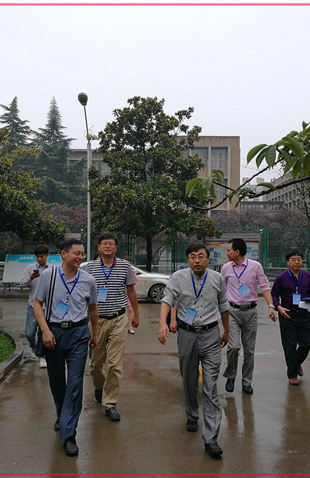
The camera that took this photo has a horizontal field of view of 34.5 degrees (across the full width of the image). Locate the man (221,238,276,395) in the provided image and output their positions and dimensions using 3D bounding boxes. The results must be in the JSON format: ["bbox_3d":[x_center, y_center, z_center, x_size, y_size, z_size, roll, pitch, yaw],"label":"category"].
[{"bbox_3d":[1.092,0.888,5.885,0.640,1.770,0.520,0,-2,7],"label":"man"}]

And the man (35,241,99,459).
[{"bbox_3d":[-0.742,0.857,4.177,0.560,1.710,0.600,0,-2,-3],"label":"man"}]

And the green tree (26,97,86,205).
[{"bbox_3d":[-8.215,-4.515,41.149,5.900,14.600,5.800,0,-2,0],"label":"green tree"}]

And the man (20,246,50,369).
[{"bbox_3d":[-1.684,0.961,7.335,0.560,1.740,0.620,0,-2,-5],"label":"man"}]

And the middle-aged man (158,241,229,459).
[{"bbox_3d":[0.324,0.865,4.284,0.600,1.690,0.780,0,-2,-2],"label":"middle-aged man"}]

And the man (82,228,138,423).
[{"bbox_3d":[-0.450,0.848,5.136,0.600,1.790,0.700,0,-2,-3],"label":"man"}]

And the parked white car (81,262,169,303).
[{"bbox_3d":[-1.330,1.532,18.429,4.600,1.480,1.800,0,-2,-3],"label":"parked white car"}]

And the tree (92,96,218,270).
[{"bbox_3d":[-0.020,-1.774,19.660,5.000,7.630,4.800,0,-2,0],"label":"tree"}]

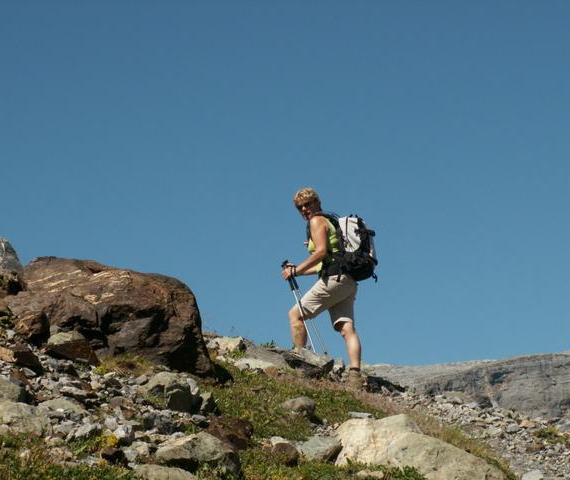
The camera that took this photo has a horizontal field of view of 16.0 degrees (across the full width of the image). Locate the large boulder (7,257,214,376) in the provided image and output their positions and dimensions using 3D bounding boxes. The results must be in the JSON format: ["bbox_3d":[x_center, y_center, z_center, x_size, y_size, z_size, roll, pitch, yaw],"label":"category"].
[{"bbox_3d":[-1.321,0.579,15.400,1.560,0.900,1.150,0,-7,0],"label":"large boulder"}]

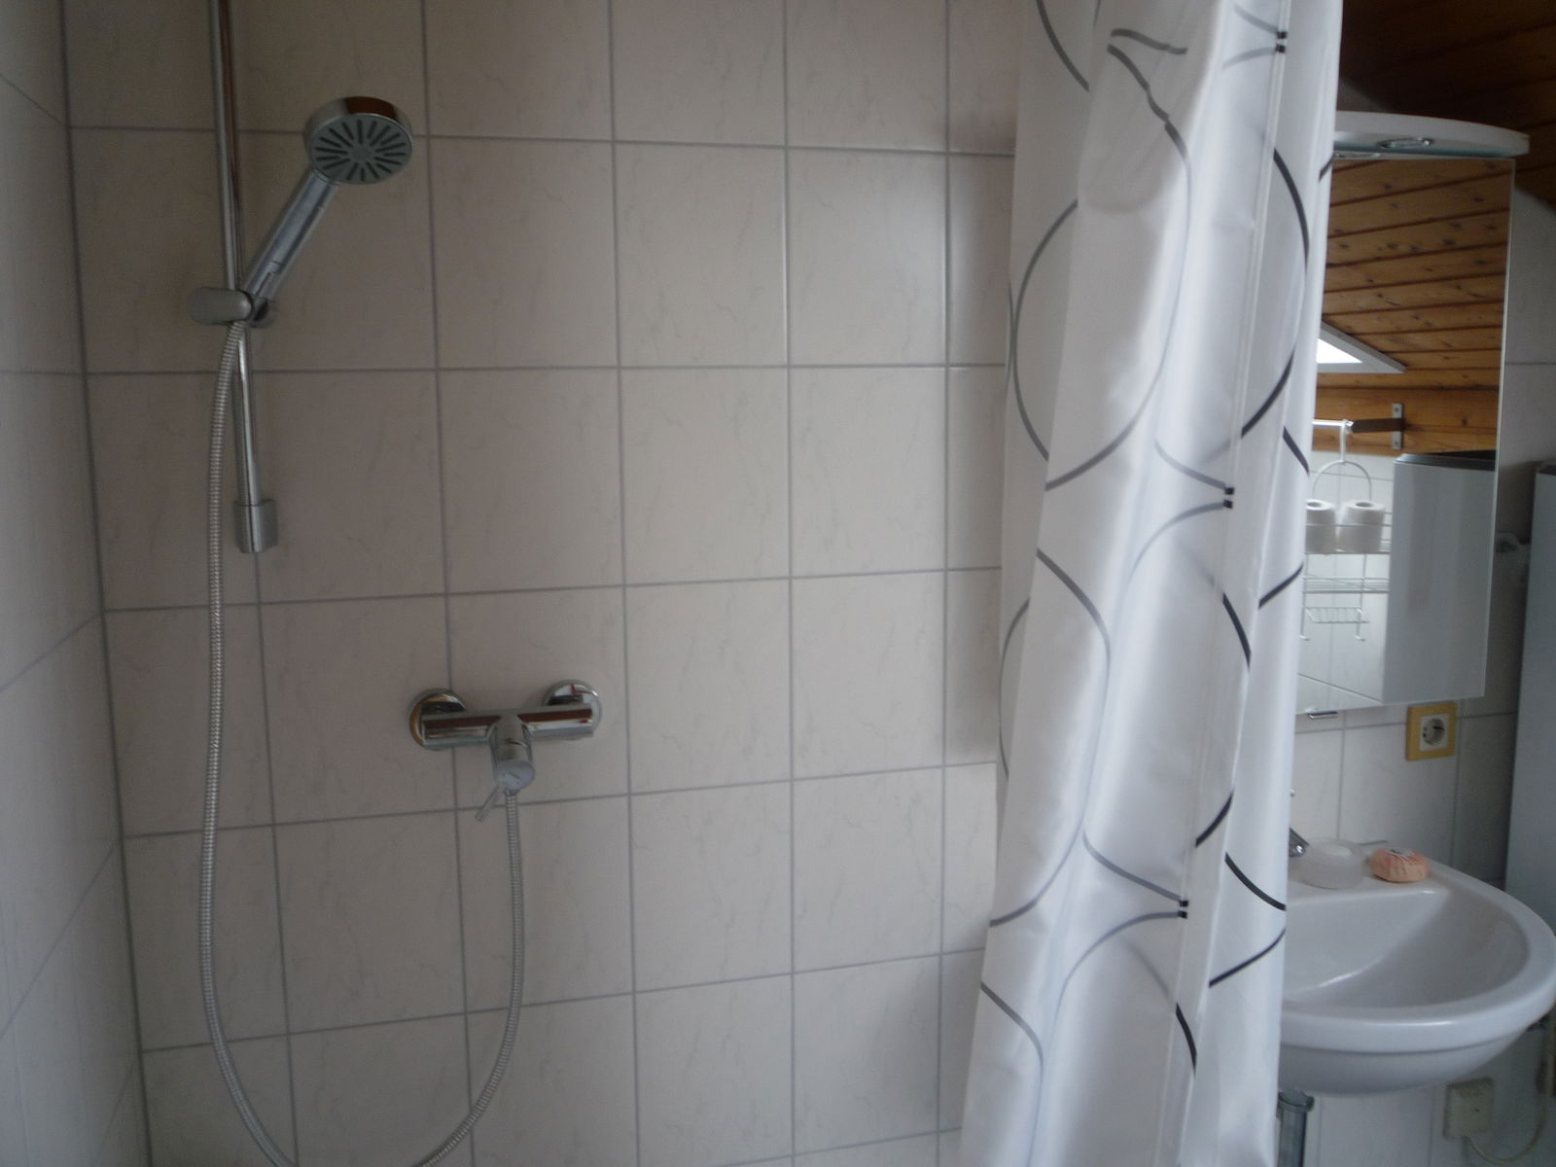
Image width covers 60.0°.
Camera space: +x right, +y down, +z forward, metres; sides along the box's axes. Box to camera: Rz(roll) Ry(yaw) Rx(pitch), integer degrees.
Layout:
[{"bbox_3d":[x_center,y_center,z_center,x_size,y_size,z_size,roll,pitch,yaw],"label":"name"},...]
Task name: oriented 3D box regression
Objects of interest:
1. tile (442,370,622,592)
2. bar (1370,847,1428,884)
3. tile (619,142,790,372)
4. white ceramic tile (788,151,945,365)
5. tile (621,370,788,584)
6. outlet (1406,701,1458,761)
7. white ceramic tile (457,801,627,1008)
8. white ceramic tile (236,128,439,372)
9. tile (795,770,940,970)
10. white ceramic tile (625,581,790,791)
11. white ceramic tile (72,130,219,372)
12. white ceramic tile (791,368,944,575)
[{"bbox_3d":[-0.279,-0.117,1.536,0.200,0.249,0.009,-3,8,-15],"label":"tile"},{"bbox_3d":[0.842,0.381,1.825,0.081,0.036,0.068,3,9,25],"label":"bar"},{"bbox_3d":[-0.086,-0.373,1.544,0.198,0.248,0.010,-3,9,-15],"label":"tile"},{"bbox_3d":[0.107,-0.383,1.597,0.198,0.248,0.010,-3,9,-15],"label":"white ceramic tile"},{"bbox_3d":[-0.084,-0.125,1.577,0.198,0.248,0.008,-3,8,-15],"label":"tile"},{"bbox_3d":[0.923,0.209,1.904,0.080,0.080,0.011,-3,9,-15],"label":"outlet"},{"bbox_3d":[-0.274,0.381,1.607,0.200,0.249,0.009,-3,8,-15],"label":"white ceramic tile"},{"bbox_3d":[-0.476,-0.357,1.448,0.200,0.249,0.009,-3,8,-15],"label":"white ceramic tile"},{"bbox_3d":[0.114,0.360,1.700,0.198,0.248,0.008,-3,8,-15],"label":"tile"},{"bbox_3d":[-0.082,0.123,1.624,0.200,0.249,0.009,-3,8,-15],"label":"white ceramic tile"},{"bbox_3d":[-0.650,-0.348,1.402,0.157,0.249,0.009,-3,8,-15],"label":"white ceramic tile"},{"bbox_3d":[0.110,-0.136,1.640,0.200,0.249,0.009,-3,8,-15],"label":"white ceramic tile"}]

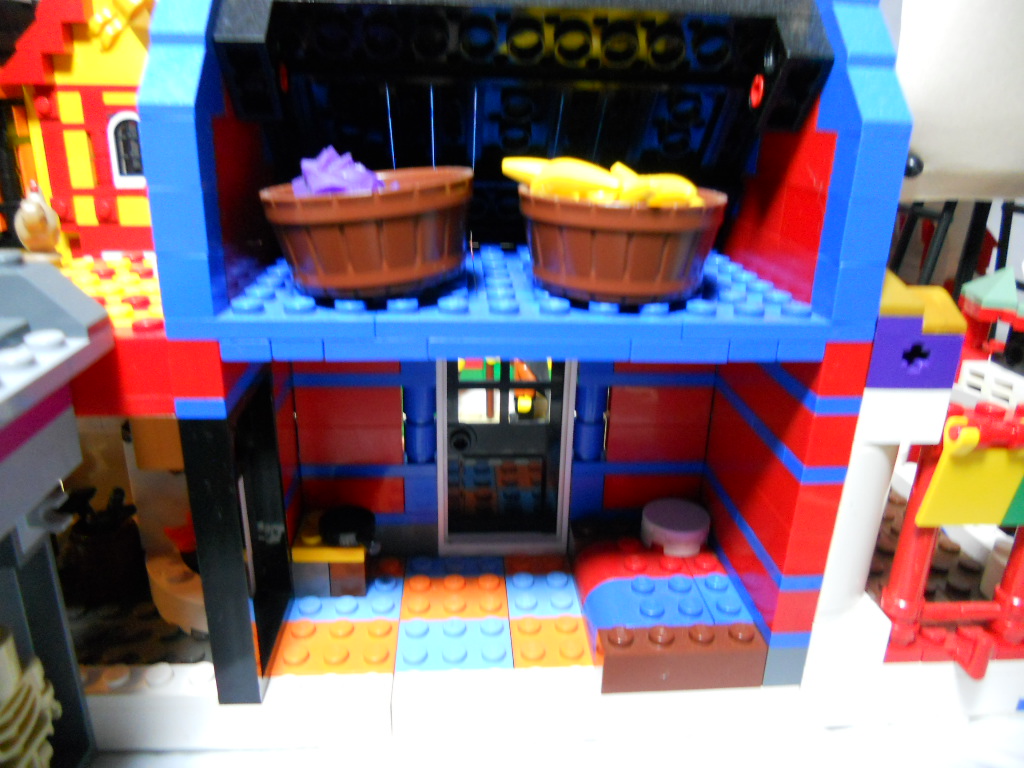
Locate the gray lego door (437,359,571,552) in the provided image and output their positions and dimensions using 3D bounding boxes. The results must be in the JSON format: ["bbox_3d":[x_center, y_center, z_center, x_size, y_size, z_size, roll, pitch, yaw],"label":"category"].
[{"bbox_3d":[-0.002,0.014,0.189,0.032,0.057,0.008,0,21,-4],"label":"gray lego door"}]

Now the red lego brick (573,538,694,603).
[{"bbox_3d":[0.027,0.043,0.182,0.024,0.011,0.016,0,21,-4],"label":"red lego brick"}]

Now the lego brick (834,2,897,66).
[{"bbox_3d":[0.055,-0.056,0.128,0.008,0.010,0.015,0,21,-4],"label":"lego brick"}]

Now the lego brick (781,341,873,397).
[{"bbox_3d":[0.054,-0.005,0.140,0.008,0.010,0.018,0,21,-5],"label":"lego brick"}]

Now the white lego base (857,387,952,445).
[{"bbox_3d":[0.066,0.004,0.140,0.016,0.010,0.009,0,21,-5],"label":"white lego base"}]

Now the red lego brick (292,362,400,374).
[{"bbox_3d":[-0.037,-0.009,0.179,0.024,0.010,0.008,0,21,-4],"label":"red lego brick"}]

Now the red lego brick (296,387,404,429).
[{"bbox_3d":[-0.037,0.004,0.181,0.024,0.010,0.008,0,21,-5],"label":"red lego brick"}]

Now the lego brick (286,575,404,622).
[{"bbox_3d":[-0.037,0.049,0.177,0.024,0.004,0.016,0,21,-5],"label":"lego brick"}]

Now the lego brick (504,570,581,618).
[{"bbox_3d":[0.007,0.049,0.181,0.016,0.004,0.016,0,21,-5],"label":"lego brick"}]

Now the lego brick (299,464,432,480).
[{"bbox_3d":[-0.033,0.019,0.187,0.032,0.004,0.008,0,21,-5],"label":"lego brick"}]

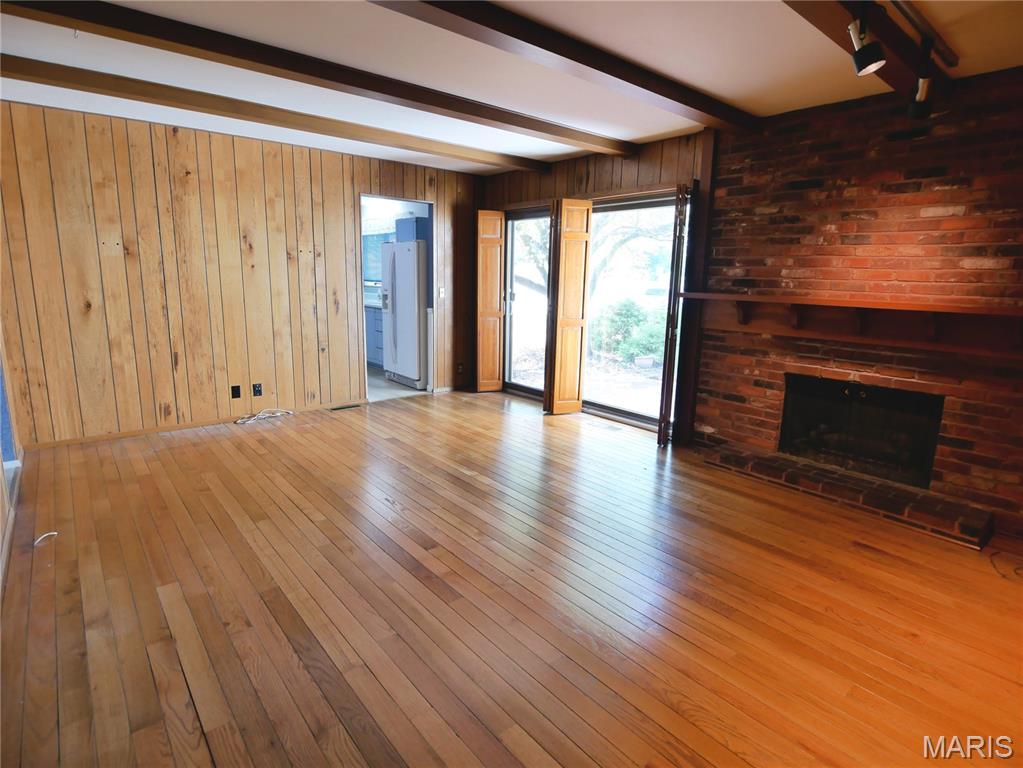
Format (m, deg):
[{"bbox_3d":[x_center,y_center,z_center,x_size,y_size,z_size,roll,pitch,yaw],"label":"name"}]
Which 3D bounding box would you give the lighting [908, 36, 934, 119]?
[{"bbox_3d":[1.865,-1.387,2.420,0.100,0.310,0.095,-3,12,-22],"label":"lighting"}]

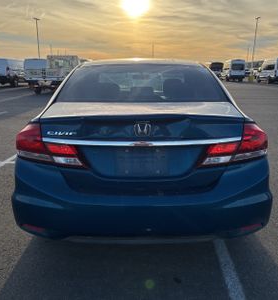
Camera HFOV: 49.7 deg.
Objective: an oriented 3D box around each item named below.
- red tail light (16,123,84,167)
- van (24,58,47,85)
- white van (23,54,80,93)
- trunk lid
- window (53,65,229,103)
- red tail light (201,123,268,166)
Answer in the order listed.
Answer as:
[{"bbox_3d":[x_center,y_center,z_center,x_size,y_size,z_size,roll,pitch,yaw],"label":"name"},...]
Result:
[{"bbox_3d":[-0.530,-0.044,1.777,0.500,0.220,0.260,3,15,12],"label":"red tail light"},{"bbox_3d":[-9.500,-7.801,30.209,2.030,2.420,5.700,0,15,1],"label":"van"},{"bbox_3d":[-5.150,-4.921,19.386,2.200,2.320,6.200,0,15,1],"label":"white van"},{"bbox_3d":[0.025,-0.056,1.877,1.180,0.460,0.580,0,15,1],"label":"trunk lid"},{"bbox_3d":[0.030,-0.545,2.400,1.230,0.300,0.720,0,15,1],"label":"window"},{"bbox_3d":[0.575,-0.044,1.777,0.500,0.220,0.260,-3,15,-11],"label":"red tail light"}]

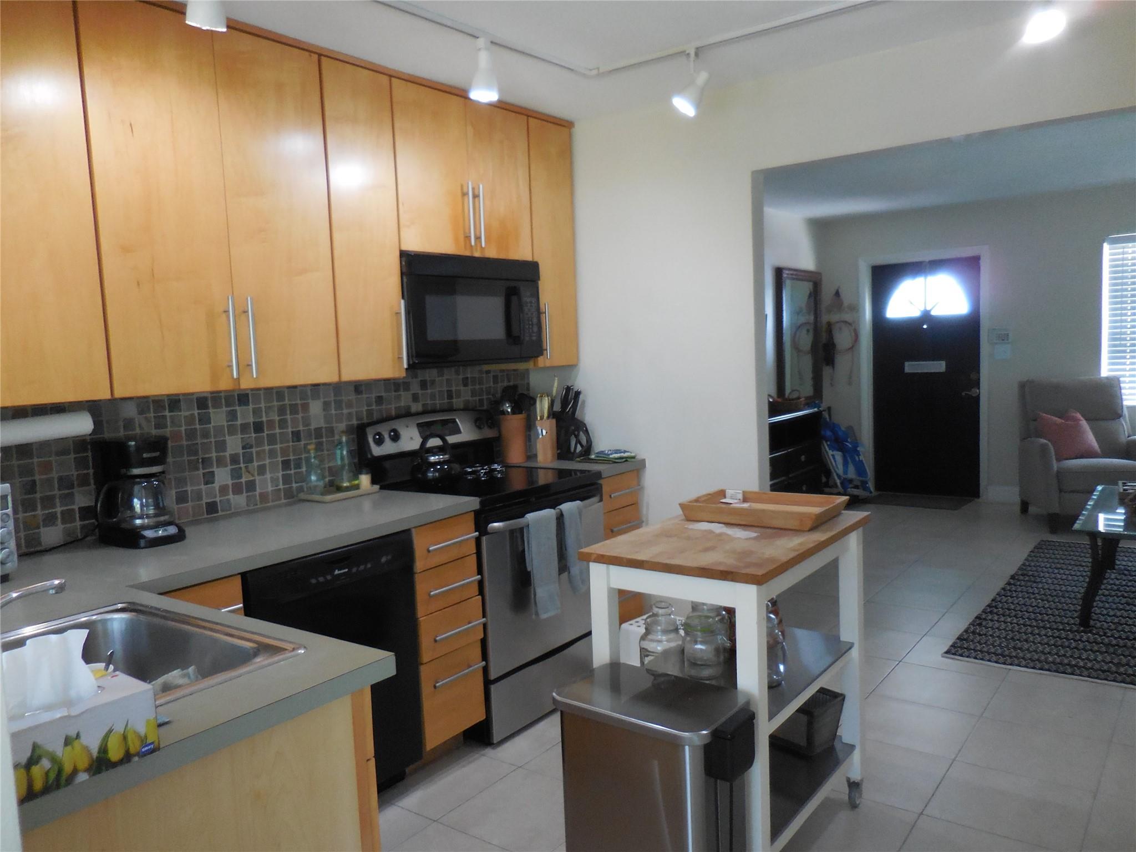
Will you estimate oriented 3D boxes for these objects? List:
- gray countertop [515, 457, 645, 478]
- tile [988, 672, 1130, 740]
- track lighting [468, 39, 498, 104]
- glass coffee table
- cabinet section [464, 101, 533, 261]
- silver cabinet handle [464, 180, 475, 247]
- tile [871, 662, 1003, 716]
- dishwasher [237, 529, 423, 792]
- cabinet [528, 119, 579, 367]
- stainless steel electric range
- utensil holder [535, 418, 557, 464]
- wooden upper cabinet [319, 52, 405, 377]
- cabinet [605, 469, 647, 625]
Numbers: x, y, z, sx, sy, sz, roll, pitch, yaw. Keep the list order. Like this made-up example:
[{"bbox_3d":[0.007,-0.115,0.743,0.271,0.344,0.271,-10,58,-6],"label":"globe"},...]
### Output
[{"bbox_3d":[-0.004,0.179,3.758,0.645,0.036,0.299,1,6,38],"label":"gray countertop"},{"bbox_3d":[1.851,1.083,3.137,0.398,0.010,0.410,2,7,38],"label":"tile"},{"bbox_3d":[-0.277,-1.163,2.676,0.098,0.194,0.098,-3,5,0],"label":"track lighting"},{"bbox_3d":[3.058,0.667,4.175,0.690,0.480,1.350,1,6,38],"label":"glass coffee table"},{"bbox_3d":[-0.406,-1.005,3.526,0.324,0.607,0.379,1,6,37],"label":"cabinet section"},{"bbox_3d":[-0.395,-0.844,3.270,0.037,0.250,0.013,2,7,38],"label":"silver cabinet handle"},{"bbox_3d":[1.519,1.074,3.373,0.398,0.010,0.398,2,7,38],"label":"tile"},{"bbox_3d":[-0.906,0.793,2.684,0.600,0.871,0.601,2,7,38],"label":"dishwasher"},{"bbox_3d":[-0.182,-0.835,3.918,0.330,1.130,0.316,1,6,38],"label":"cabinet"},{"bbox_3d":[-0.298,0.531,3.345,0.685,1.165,0.747,1,6,38],"label":"stainless steel electric range"},{"bbox_3d":[-0.101,0.070,3.729,0.074,0.195,0.075,1,6,38],"label":"utensil holder"},{"bbox_3d":[-0.849,-0.731,3.069,0.330,1.130,0.308,1,6,38],"label":"wooden upper cabinet"},{"bbox_3d":[0.030,0.590,3.858,0.580,0.775,0.292,2,7,38],"label":"cabinet"}]

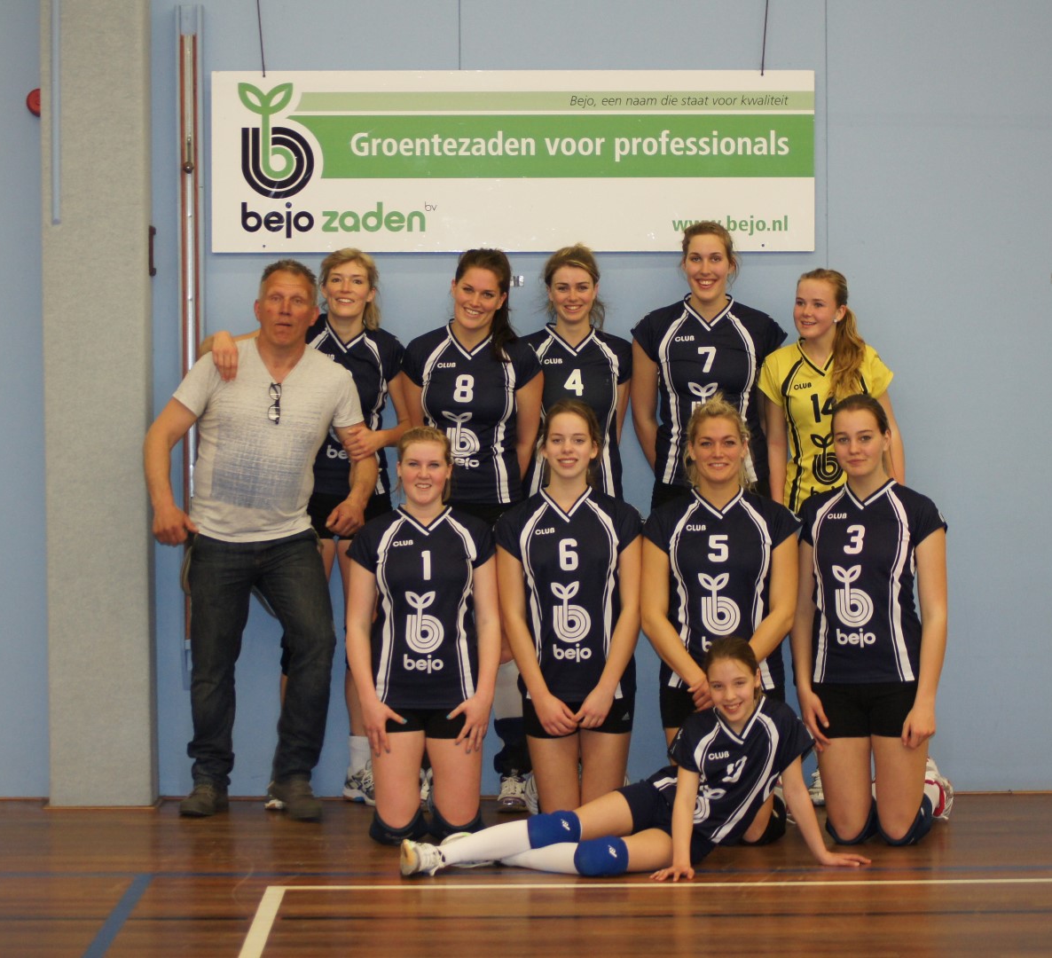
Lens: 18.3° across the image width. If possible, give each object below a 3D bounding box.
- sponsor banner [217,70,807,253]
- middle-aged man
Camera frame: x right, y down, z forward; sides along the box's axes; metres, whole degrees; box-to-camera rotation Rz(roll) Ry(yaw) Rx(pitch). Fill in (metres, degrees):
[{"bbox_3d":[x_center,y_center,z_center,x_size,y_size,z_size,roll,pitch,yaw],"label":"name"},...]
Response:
[{"bbox_3d":[-0.042,-1.051,10.850,2.000,0.600,0.030,0,2,-1],"label":"sponsor banner"},{"bbox_3d":[-0.858,0.189,10.550,0.740,1.775,0.420,0,2,-3],"label":"middle-aged man"}]

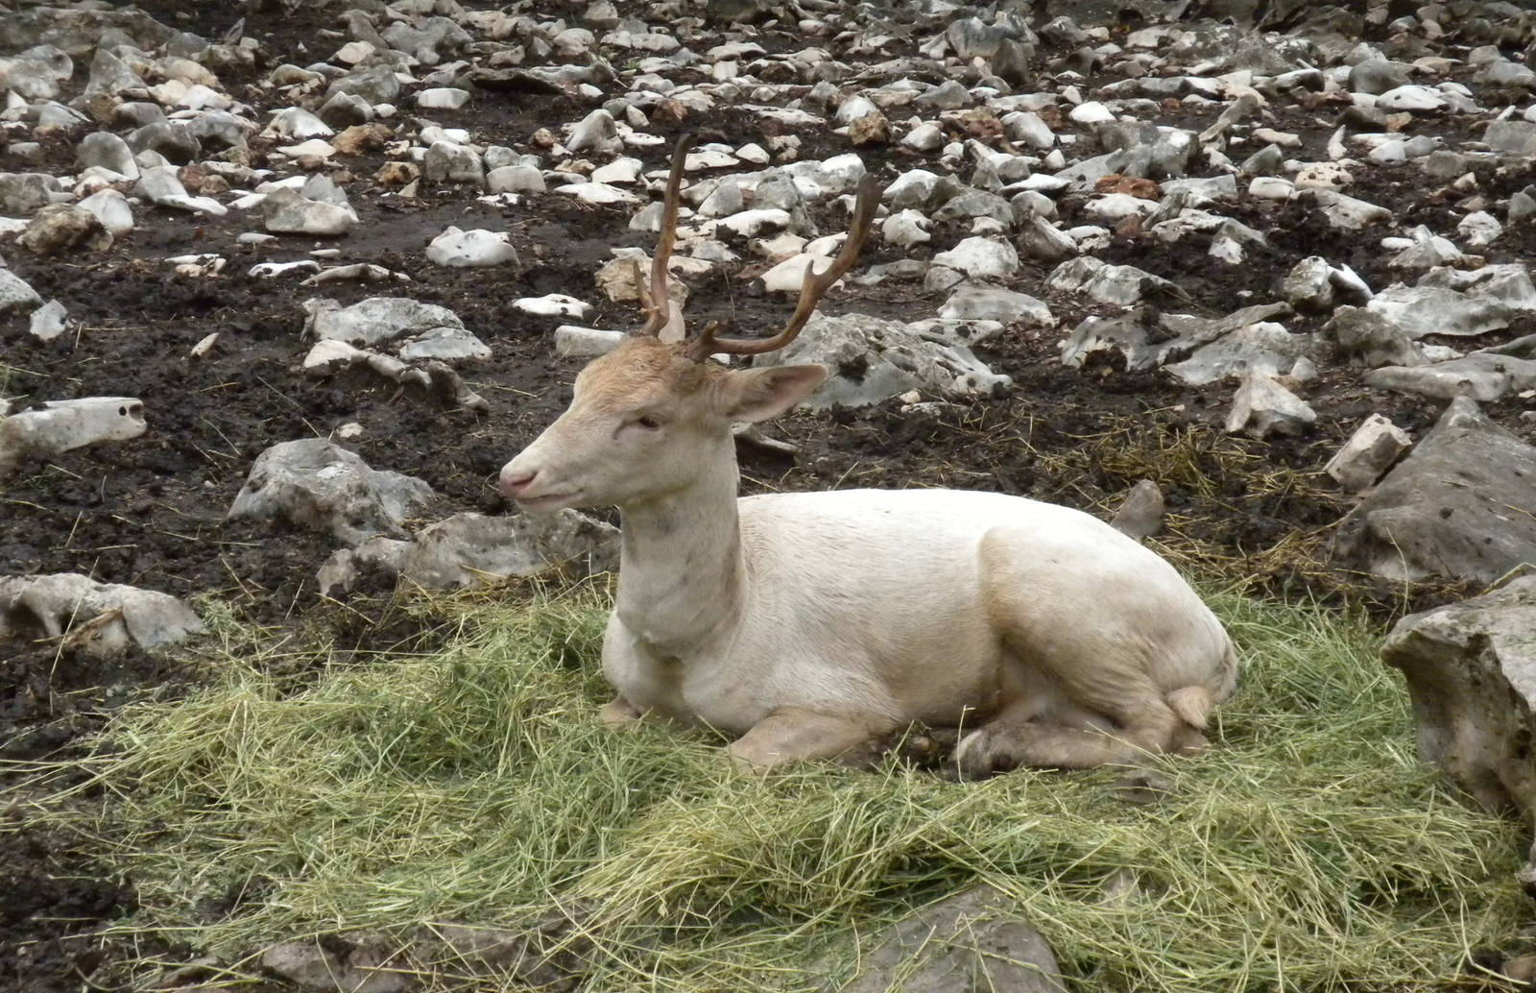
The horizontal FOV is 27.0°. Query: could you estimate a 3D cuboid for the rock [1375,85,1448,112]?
[{"bbox_3d":[2.131,-1.318,10.583,0.241,0.084,0.169,0,14,0],"label":"rock"}]

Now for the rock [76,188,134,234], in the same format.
[{"bbox_3d":[-1.935,-0.832,9.330,0.172,0.133,0.140,-3,14,-11],"label":"rock"}]

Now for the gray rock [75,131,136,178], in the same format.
[{"bbox_3d":[-2.060,-1.061,9.946,0.194,0.132,0.136,0,13,0],"label":"gray rock"}]

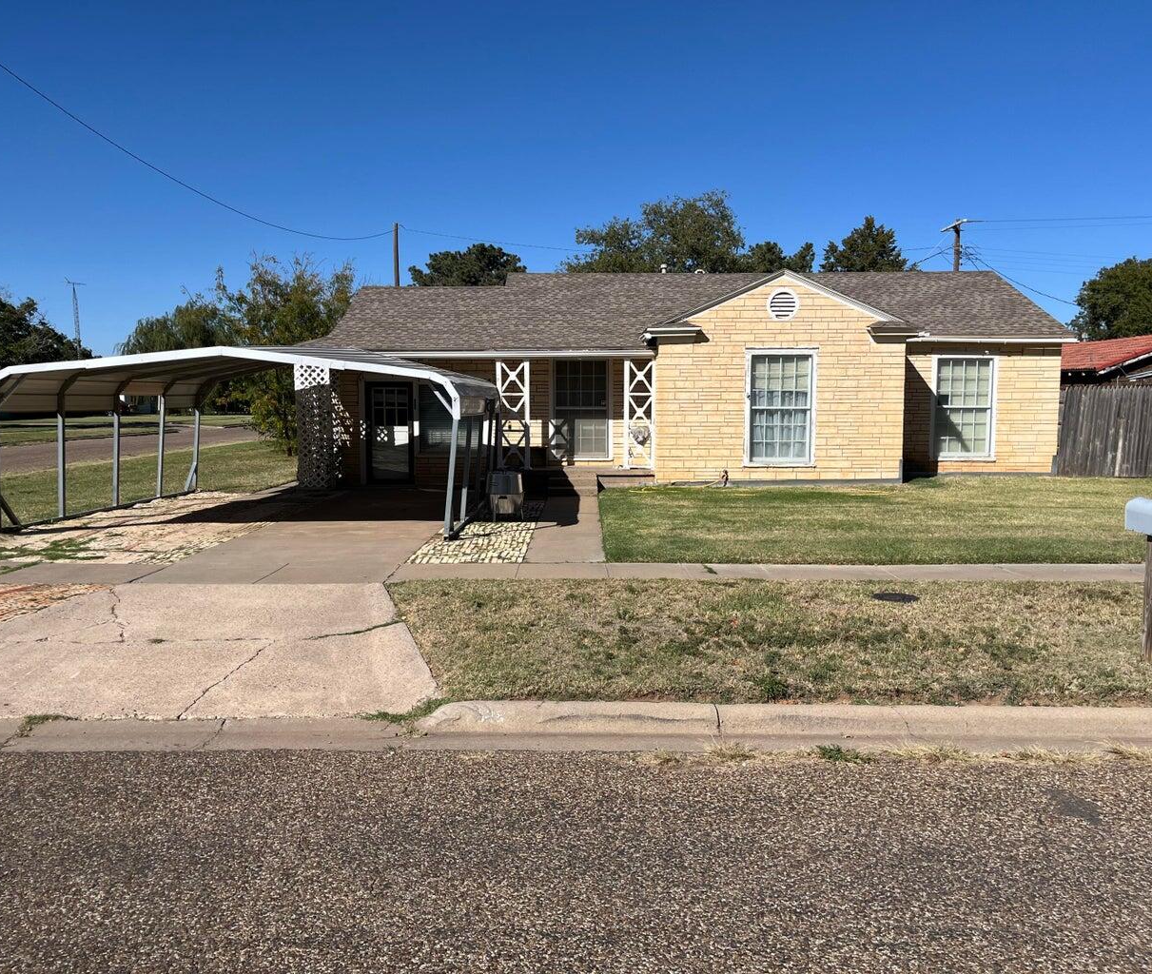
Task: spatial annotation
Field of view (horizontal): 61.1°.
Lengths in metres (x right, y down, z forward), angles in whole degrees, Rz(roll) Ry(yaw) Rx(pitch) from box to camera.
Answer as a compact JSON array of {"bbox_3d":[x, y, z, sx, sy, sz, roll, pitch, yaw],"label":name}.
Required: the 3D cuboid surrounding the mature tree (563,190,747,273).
[{"bbox_3d":[3.219,-6.953,39.543,7.842,9.929,7.842,0,5,0],"label":"mature tree"}]

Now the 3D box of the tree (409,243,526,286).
[{"bbox_3d":[-4.993,-6.729,44.582,5.559,8.600,5.559,0,5,0],"label":"tree"}]

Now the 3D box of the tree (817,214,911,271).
[{"bbox_3d":[11.209,-6.097,37.611,4.192,8.560,4.192,0,5,0],"label":"tree"}]

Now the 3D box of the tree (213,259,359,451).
[{"bbox_3d":[-8.276,-3.767,28.279,4.255,5.753,4.255,0,5,0],"label":"tree"}]

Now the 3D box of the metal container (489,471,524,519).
[{"bbox_3d":[-0.976,0.108,13.511,0.512,0.682,0.500,0,5,1],"label":"metal container"}]

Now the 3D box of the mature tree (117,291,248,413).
[{"bbox_3d":[-26.327,-8.644,65.495,9.525,8.953,9.525,0,5,0],"label":"mature tree"}]

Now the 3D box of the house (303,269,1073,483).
[{"bbox_3d":[2.550,-2.661,22.002,14.800,4.609,9.700,0,5,1],"label":"house"}]

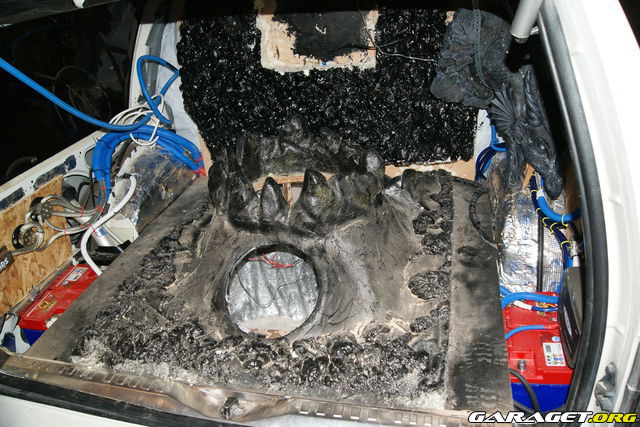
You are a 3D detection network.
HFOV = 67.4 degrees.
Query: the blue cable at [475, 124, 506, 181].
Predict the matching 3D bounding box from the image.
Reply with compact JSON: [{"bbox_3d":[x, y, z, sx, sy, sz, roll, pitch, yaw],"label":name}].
[{"bbox_3d":[0.682,-0.244,1.920,0.130,0.230,0.120,1,31,15],"label":"blue cable"}]

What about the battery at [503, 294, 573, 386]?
[{"bbox_3d":[0.552,0.370,1.263,0.175,0.190,0.280,1,31,15],"label":"battery"}]

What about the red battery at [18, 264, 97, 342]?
[{"bbox_3d":[-0.810,0.335,1.628,0.175,0.190,0.280,0,31,13],"label":"red battery"}]

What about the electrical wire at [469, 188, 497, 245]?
[{"bbox_3d":[0.535,-0.002,1.596,0.085,0.030,0.380,1,31,15],"label":"electrical wire"}]

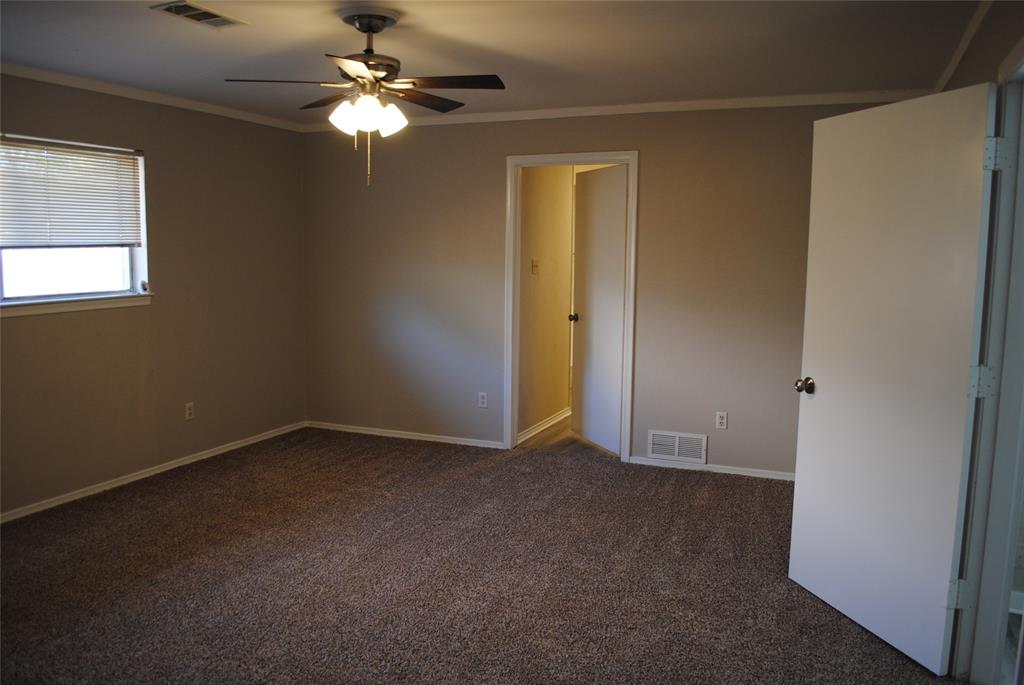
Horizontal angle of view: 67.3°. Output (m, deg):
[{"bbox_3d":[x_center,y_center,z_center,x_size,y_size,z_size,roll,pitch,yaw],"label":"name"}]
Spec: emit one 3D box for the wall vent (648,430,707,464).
[{"bbox_3d":[1.131,0.712,5.241,0.394,0.194,0.015,3,8,21],"label":"wall vent"}]

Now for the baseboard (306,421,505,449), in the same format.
[{"bbox_3d":[-0.868,0.718,6.024,1.751,0.055,0.015,3,8,21],"label":"baseboard"}]

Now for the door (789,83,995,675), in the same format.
[{"bbox_3d":[1.409,0.123,2.983,0.042,2.022,0.825,-2,8,-17],"label":"door"}]

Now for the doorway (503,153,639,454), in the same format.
[{"bbox_3d":[0.416,-0.243,5.460,0.943,2.124,0.129,3,8,21],"label":"doorway"}]

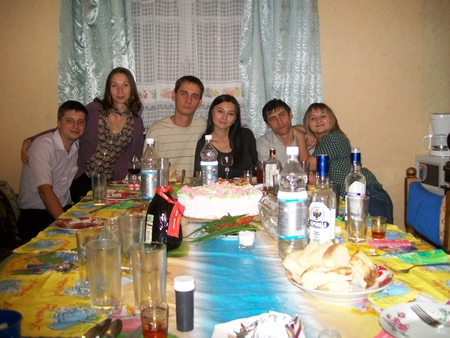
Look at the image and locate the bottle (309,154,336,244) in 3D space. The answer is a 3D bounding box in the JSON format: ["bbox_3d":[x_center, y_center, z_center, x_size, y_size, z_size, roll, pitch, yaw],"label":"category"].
[{"bbox_3d":[0.301,0.099,1.355,0.076,0.281,0.076,4,8,39],"label":"bottle"}]

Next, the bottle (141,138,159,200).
[{"bbox_3d":[-0.355,0.015,2.093,0.080,0.310,0.080,-2,6,-10],"label":"bottle"}]

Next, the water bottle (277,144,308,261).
[{"bbox_3d":[0.194,0.100,1.265,0.087,0.326,0.087,0,6,0],"label":"water bottle"}]

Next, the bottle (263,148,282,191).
[{"bbox_3d":[0.269,0.003,2.466,0.100,0.232,0.065,1,7,21],"label":"bottle"}]

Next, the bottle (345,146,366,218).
[{"bbox_3d":[0.488,0.065,1.643,0.075,0.279,0.075,-1,6,2],"label":"bottle"}]

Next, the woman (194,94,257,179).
[{"bbox_3d":[0.010,0.175,2.834,0.470,1.300,0.720,0,6,3],"label":"woman"}]

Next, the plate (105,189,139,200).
[{"bbox_3d":[-0.551,0.137,2.360,0.190,0.024,0.190,0,6,0],"label":"plate"}]

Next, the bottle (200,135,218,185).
[{"bbox_3d":[-0.076,-0.001,2.170,0.086,0.326,0.086,0,6,0],"label":"bottle"}]

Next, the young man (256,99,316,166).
[{"bbox_3d":[0.400,0.189,2.795,0.520,1.290,0.720,0,6,0],"label":"young man"}]

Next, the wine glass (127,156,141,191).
[{"bbox_3d":[-0.515,0.032,2.518,0.074,0.190,0.074,-2,6,-12],"label":"wine glass"}]

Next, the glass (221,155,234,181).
[{"bbox_3d":[0.015,0.008,2.680,0.073,0.185,0.073,0,6,0],"label":"glass"}]

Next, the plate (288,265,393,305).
[{"bbox_3d":[0.268,0.260,1.030,0.235,0.033,0.235,-1,6,0],"label":"plate"}]

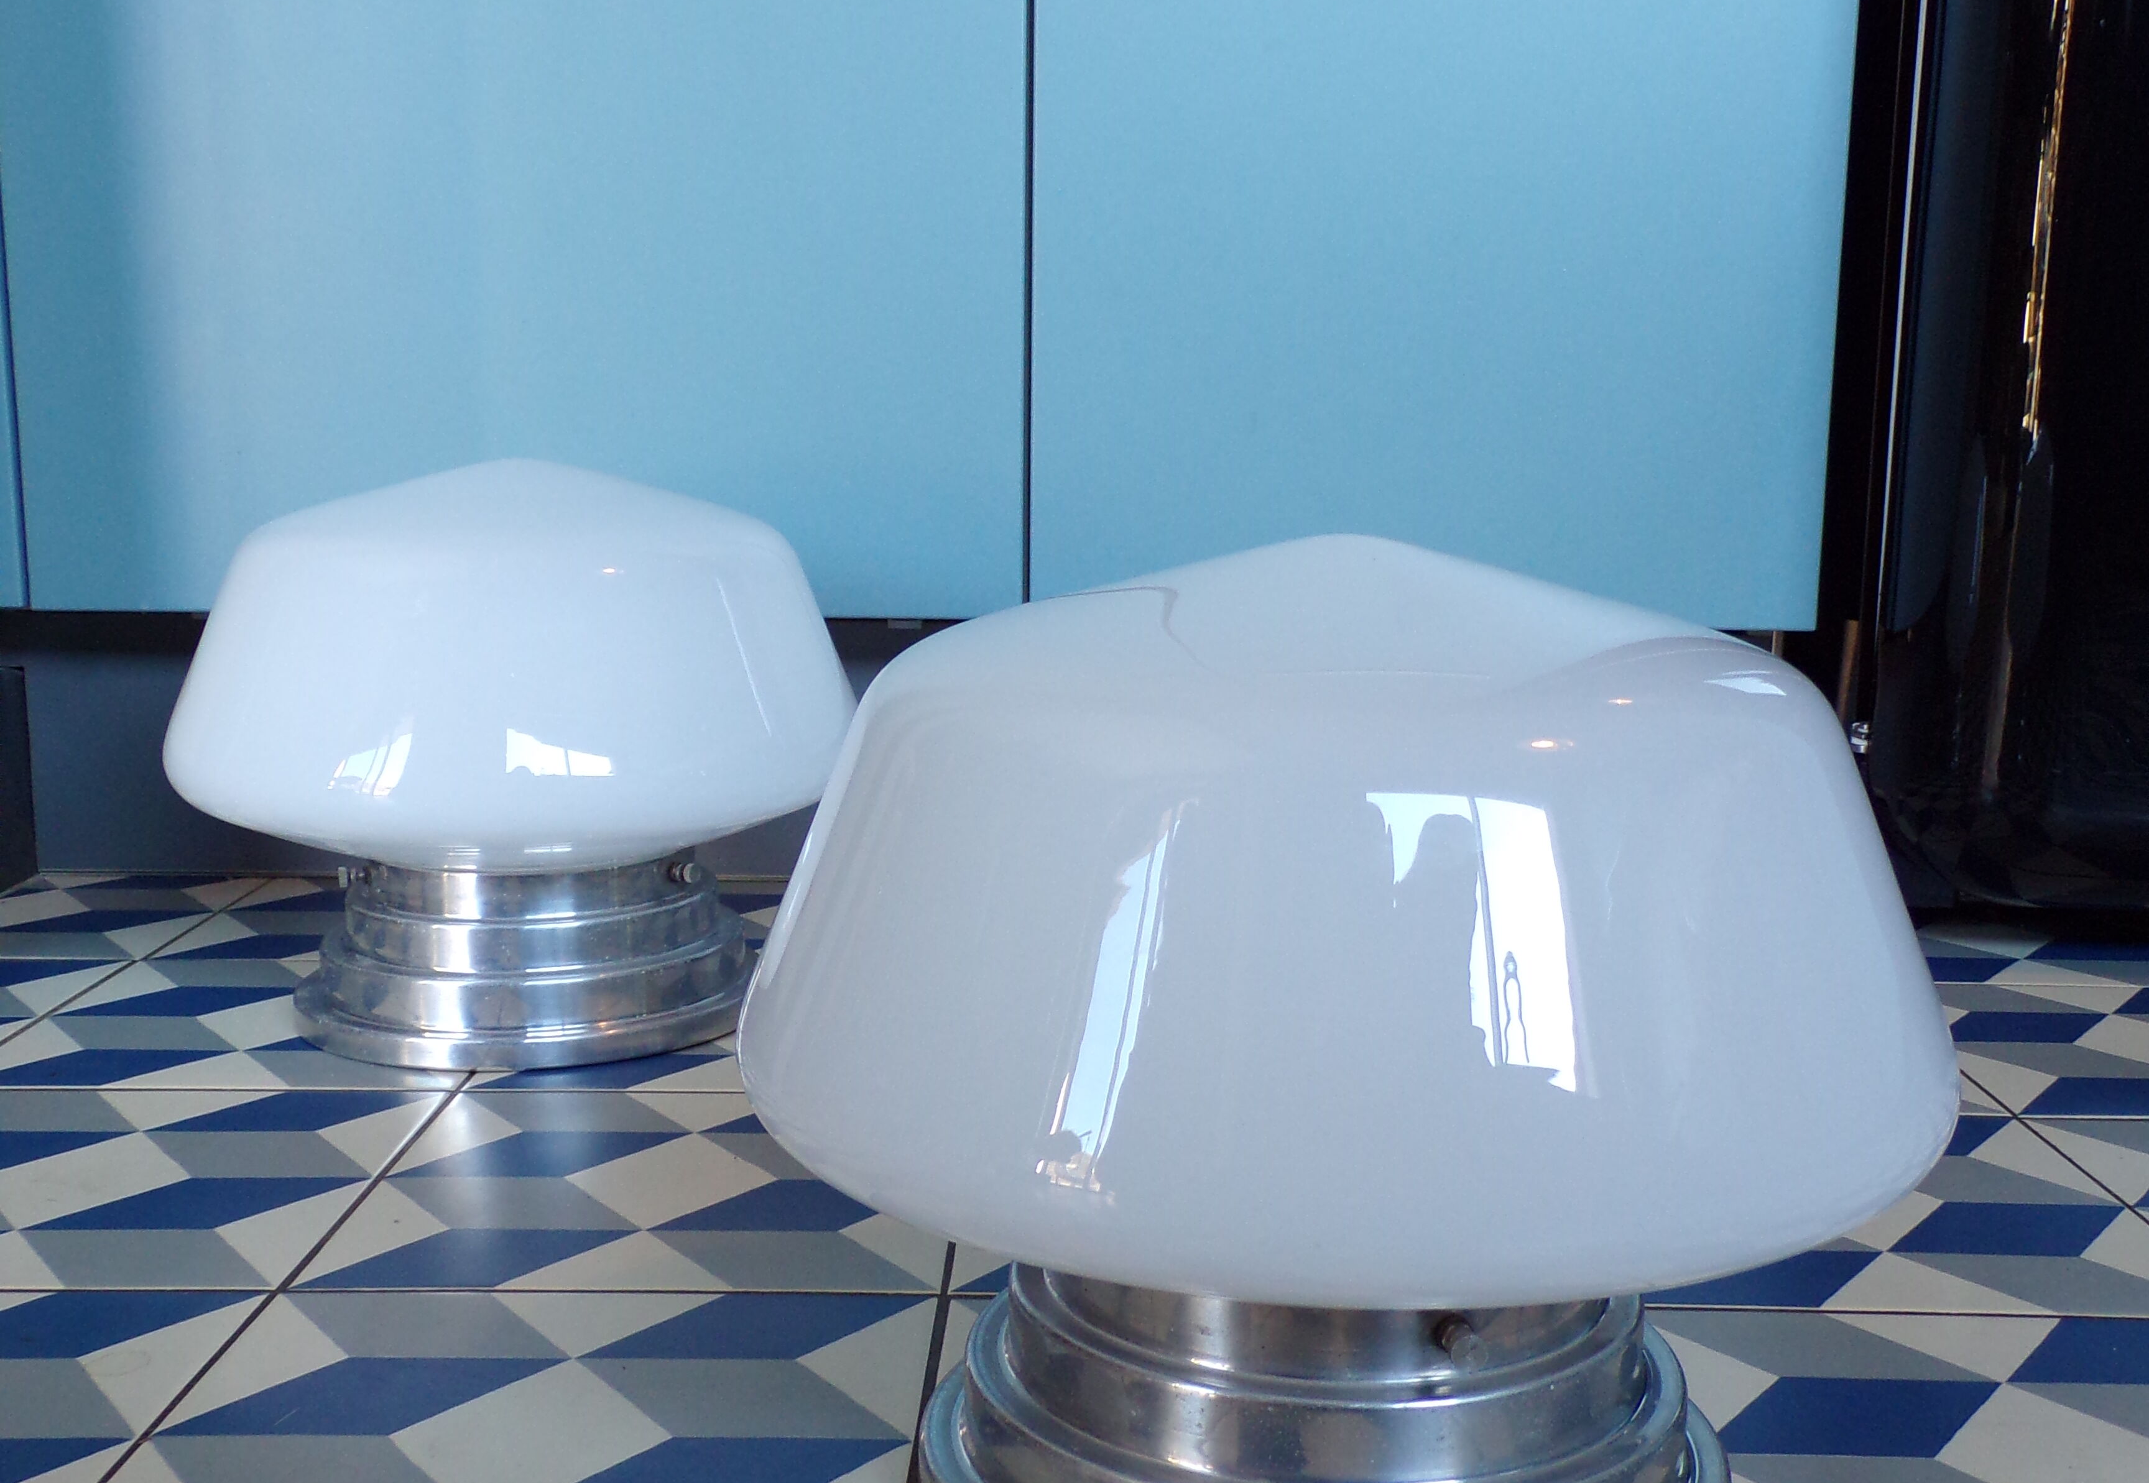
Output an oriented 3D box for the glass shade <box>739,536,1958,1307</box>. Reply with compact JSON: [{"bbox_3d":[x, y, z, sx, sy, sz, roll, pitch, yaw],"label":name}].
[{"bbox_3d":[0.064,0.034,0.568,0.290,0.170,0.290,1,8,0],"label":"glass shade"}]

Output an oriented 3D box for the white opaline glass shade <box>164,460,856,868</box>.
[{"bbox_3d":[-0.239,-0.034,1.004,0.290,0.170,0.290,1,8,0],"label":"white opaline glass shade"}]

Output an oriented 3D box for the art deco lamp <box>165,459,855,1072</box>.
[{"bbox_3d":[-0.239,0.001,1.009,0.290,0.240,0.290,1,8,0],"label":"art deco lamp"}]

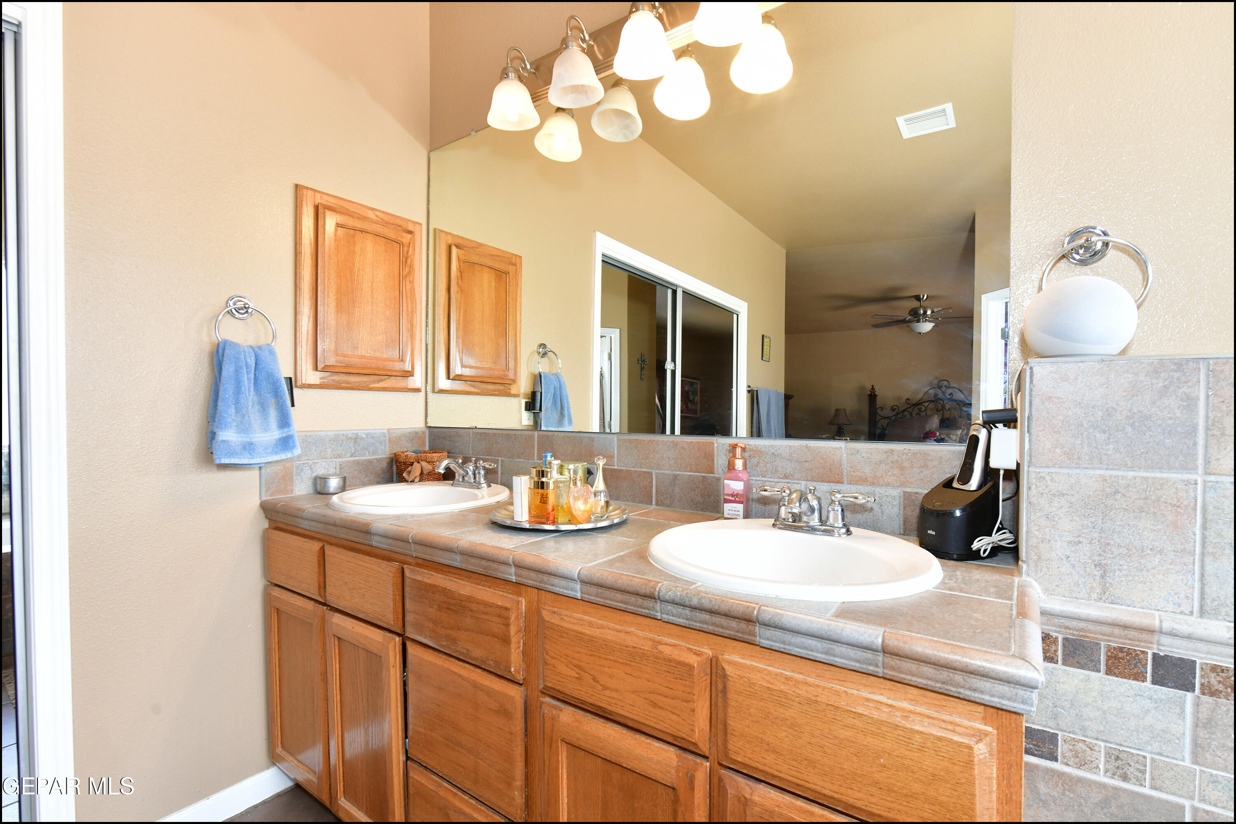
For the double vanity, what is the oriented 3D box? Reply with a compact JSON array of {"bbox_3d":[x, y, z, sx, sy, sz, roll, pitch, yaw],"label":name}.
[{"bbox_3d":[-0.144,0.686,1.310,1.790,0.882,0.587,0,0,35],"label":"double vanity"}]

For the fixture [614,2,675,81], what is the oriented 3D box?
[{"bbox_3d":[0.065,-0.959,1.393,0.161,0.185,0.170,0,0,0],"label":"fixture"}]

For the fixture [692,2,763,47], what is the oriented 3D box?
[{"bbox_3d":[0.250,-0.942,1.254,0.158,0.138,0.157,0,0,0],"label":"fixture"}]

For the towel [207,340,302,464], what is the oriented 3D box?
[{"bbox_3d":[-0.997,-0.026,1.512,0.086,0.332,0.214,0,0,35],"label":"towel"}]

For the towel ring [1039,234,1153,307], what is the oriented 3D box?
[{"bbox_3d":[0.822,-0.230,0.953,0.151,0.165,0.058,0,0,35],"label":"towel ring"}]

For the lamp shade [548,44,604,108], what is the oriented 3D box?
[{"bbox_3d":[-0.123,-0.938,1.526,0.158,0.131,0.158,0,0,0],"label":"lamp shade"}]

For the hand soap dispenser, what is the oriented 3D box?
[{"bbox_3d":[0.287,0.166,1.313,0.056,0.183,0.050,0,0,35],"label":"hand soap dispenser"}]

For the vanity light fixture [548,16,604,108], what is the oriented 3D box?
[{"bbox_3d":[-0.114,-0.978,1.522,0.157,0.230,0.163,0,0,0],"label":"vanity light fixture"}]

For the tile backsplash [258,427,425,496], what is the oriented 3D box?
[{"bbox_3d":[-0.874,0.154,1.823,0.013,0.194,0.565,0,0,35],"label":"tile backsplash"}]

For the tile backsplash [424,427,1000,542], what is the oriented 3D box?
[{"bbox_3d":[0.015,0.162,1.568,1.786,0.194,0.018,0,0,35],"label":"tile backsplash"}]

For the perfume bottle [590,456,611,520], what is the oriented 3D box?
[{"bbox_3d":[-0.042,0.174,1.280,0.044,0.146,0.044,0,0,0],"label":"perfume bottle"}]

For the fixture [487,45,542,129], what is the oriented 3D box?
[{"bbox_3d":[-0.310,-0.981,1.657,0.157,0.232,0.164,0,0,0],"label":"fixture"}]

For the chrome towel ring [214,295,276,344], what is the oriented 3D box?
[{"bbox_3d":[-1.049,-0.238,1.544,0.068,0.180,0.151,0,0,35],"label":"chrome towel ring"}]

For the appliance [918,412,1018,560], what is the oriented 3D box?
[{"bbox_3d":[0.645,0.141,1.030,0.146,0.245,0.114,0,0,-14],"label":"appliance"}]

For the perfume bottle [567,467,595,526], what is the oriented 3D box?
[{"bbox_3d":[-0.083,0.185,1.221,0.060,0.128,0.044,0,0,-23],"label":"perfume bottle"}]

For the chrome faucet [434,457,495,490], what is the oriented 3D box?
[{"bbox_3d":[-0.476,0.185,1.643,0.214,0.084,0.170,0,0,35],"label":"chrome faucet"}]

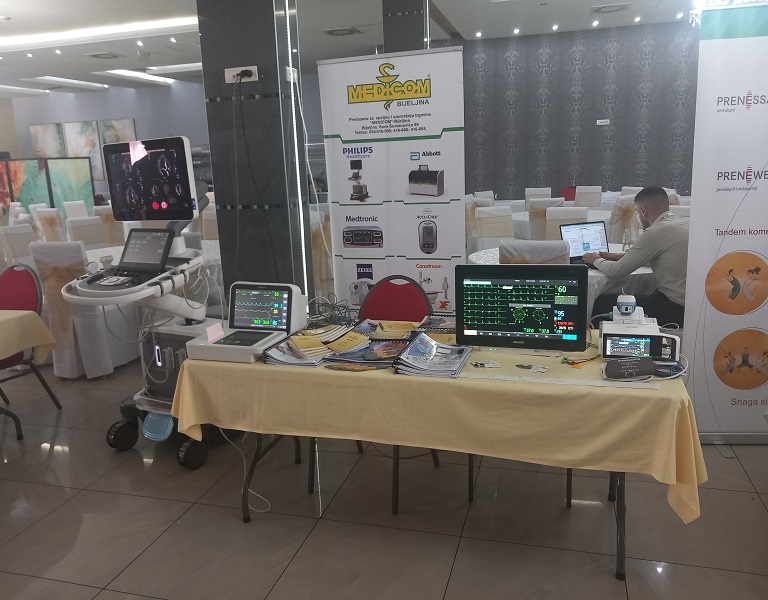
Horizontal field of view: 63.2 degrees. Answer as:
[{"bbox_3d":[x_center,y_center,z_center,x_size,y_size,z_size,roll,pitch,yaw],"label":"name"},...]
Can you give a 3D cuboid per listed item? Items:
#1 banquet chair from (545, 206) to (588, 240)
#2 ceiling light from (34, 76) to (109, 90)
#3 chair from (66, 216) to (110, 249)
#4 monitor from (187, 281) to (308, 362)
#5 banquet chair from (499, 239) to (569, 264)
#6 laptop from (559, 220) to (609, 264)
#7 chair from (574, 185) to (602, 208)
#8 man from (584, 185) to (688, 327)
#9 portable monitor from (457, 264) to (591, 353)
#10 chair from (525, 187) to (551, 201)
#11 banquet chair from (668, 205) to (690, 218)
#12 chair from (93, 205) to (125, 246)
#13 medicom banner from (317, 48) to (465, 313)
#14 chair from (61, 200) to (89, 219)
[{"bbox_3d":[1.609,-0.279,5.424,0.440,1.000,0.540,0,13,11],"label":"banquet chair"},{"bbox_3d":[-6.224,-4.400,12.709,0.300,0.120,2.000,1,13,16],"label":"ceiling light"},{"bbox_3d":[-3.062,-0.373,6.729,0.440,1.000,0.540,-14,17,-42],"label":"chair"},{"bbox_3d":[-0.568,0.070,2.635,0.325,0.230,0.520,1,13,16],"label":"monitor"},{"bbox_3d":[0.967,0.108,3.819,0.440,1.000,0.540,4,14,27],"label":"banquet chair"},{"bbox_3d":[1.473,-0.391,4.259,0.375,0.240,0.320,-8,14,-25],"label":"laptop"},{"bbox_3d":[2.833,-1.080,8.767,0.440,1.000,0.540,3,14,25],"label":"chair"},{"bbox_3d":[1.646,-0.063,3.946,0.700,1.240,0.560,5,15,32],"label":"man"},{"bbox_3d":[0.517,0.029,2.369,0.483,0.330,0.130,2,13,18],"label":"portable monitor"},{"bbox_3d":[2.334,-1.175,9.440,0.440,0.990,0.520,1,13,13],"label":"chair"},{"bbox_3d":[2.345,-0.251,5.159,0.440,1.000,0.540,7,16,37],"label":"banquet chair"},{"bbox_3d":[-4.226,-0.967,9.716,0.440,0.990,0.520,-7,13,-19],"label":"chair"},{"bbox_3d":[0.075,-0.390,3.792,0.860,2.070,0.160,2,13,17],"label":"medicom banner"},{"bbox_3d":[-5.068,-1.151,10.583,0.540,1.000,0.440,10,17,43],"label":"chair"}]

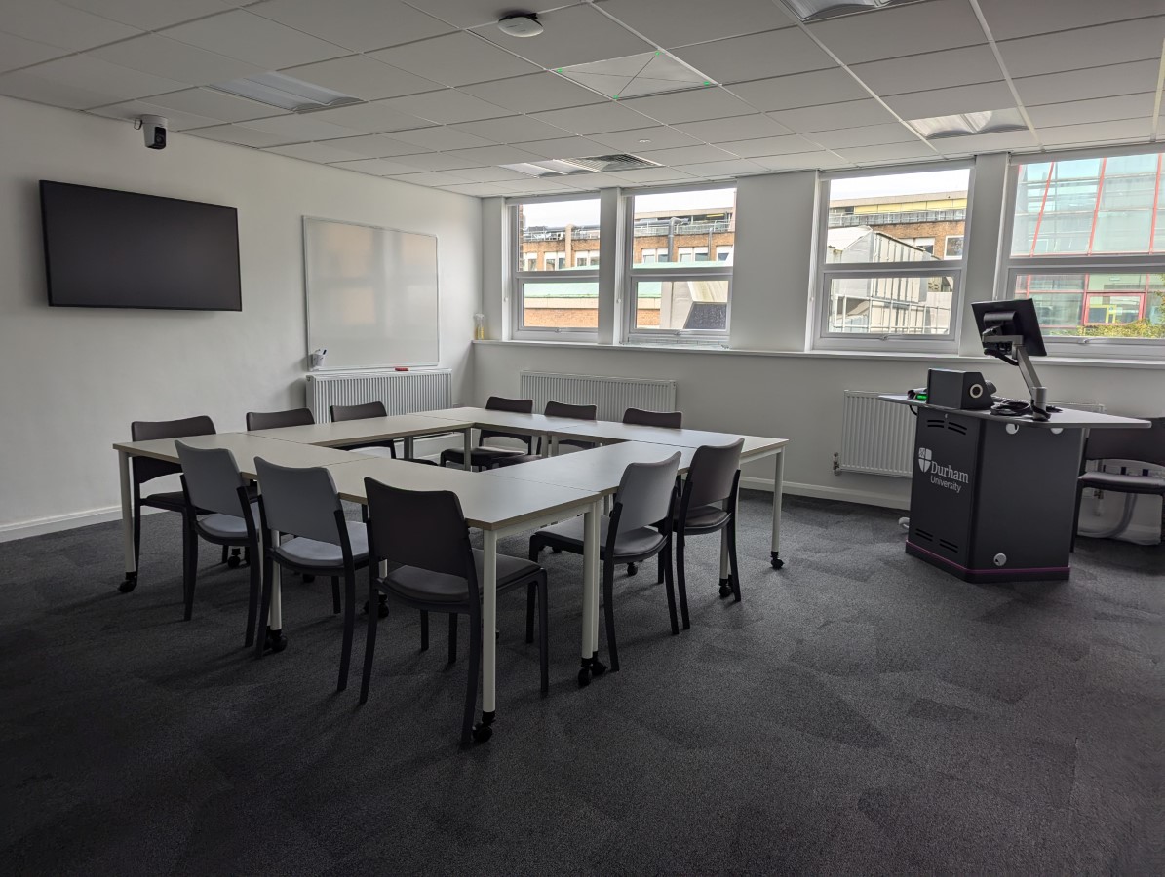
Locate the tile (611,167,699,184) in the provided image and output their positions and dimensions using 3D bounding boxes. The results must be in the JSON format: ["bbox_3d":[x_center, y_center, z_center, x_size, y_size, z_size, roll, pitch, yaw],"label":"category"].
[{"bbox_3d":[0.548,-2.141,6.546,0.606,0.025,0.576,7,10,32],"label":"tile"}]

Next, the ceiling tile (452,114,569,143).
[{"bbox_3d":[-0.429,-1.940,5.051,0.600,0.030,0.600,6,10,32],"label":"ceiling tile"}]

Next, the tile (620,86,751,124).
[{"bbox_3d":[0.586,-1.798,4.355,0.595,0.030,0.595,7,10,32],"label":"tile"}]

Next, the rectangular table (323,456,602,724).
[{"bbox_3d":[-0.612,0.530,3.142,1.200,0.722,0.610,7,10,33],"label":"rectangular table"}]

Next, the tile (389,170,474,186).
[{"bbox_3d":[-1.266,-2.246,7.006,0.527,0.025,0.606,7,10,32],"label":"tile"}]

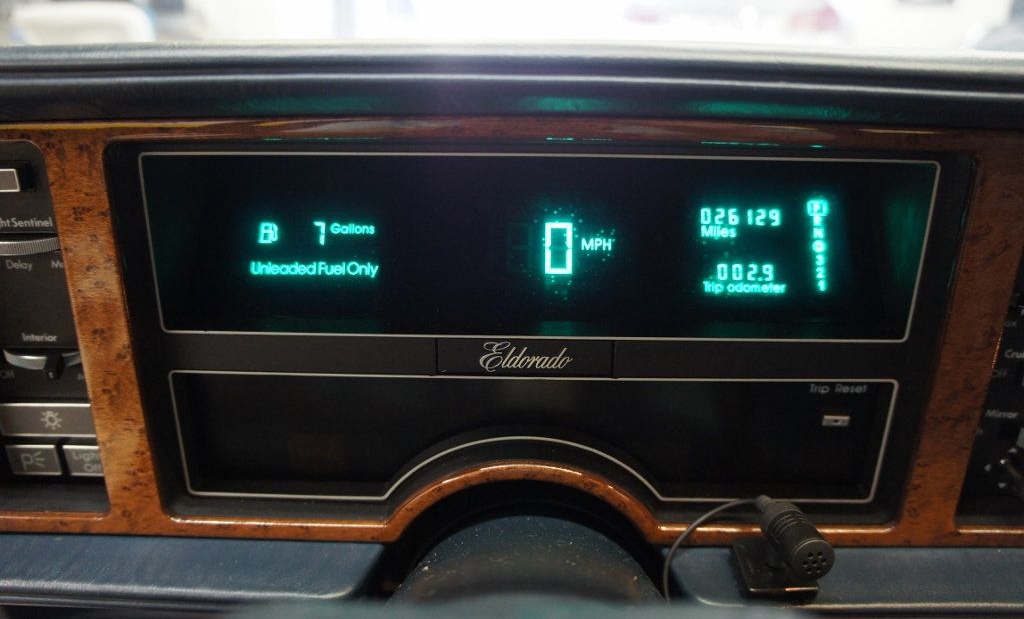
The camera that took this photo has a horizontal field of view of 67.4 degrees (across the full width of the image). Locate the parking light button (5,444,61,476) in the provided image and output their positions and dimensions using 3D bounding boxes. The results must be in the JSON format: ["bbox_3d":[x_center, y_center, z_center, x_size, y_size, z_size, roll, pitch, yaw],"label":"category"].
[{"bbox_3d":[-0.233,0.072,0.378,0.024,0.016,0.009,1,19,0],"label":"parking light button"}]

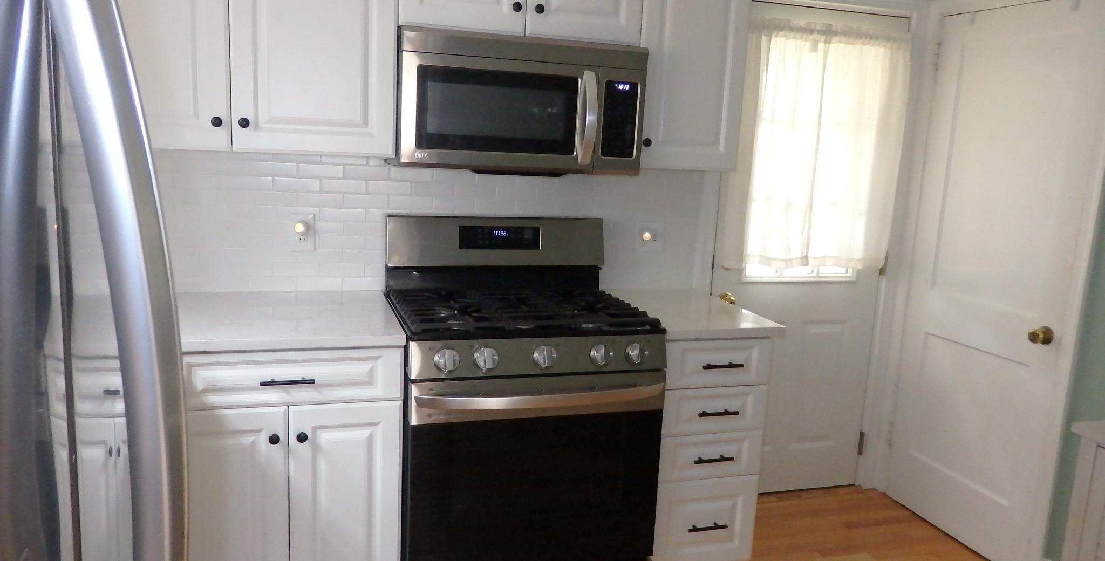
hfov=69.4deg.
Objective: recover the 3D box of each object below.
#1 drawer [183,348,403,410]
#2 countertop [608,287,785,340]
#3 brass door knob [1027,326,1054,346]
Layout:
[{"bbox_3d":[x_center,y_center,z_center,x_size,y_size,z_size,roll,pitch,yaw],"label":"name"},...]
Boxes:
[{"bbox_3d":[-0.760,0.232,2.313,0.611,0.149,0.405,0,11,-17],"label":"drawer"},{"bbox_3d":[0.448,0.104,2.771,0.419,0.030,0.628,0,11,-17],"label":"countertop"},{"bbox_3d":[1.671,0.189,2.738,0.055,0.062,0.062,0,11,-17],"label":"brass door knob"}]

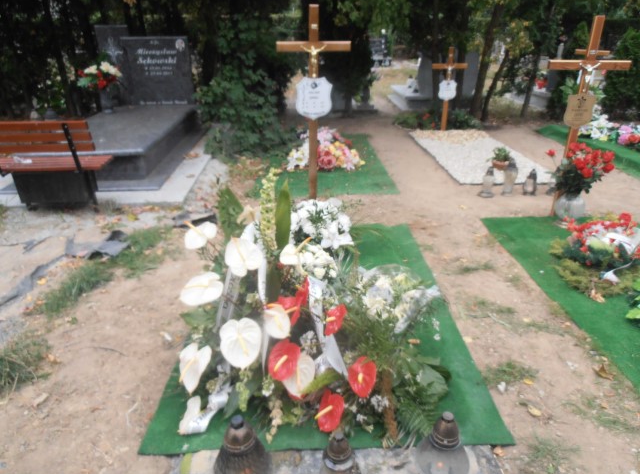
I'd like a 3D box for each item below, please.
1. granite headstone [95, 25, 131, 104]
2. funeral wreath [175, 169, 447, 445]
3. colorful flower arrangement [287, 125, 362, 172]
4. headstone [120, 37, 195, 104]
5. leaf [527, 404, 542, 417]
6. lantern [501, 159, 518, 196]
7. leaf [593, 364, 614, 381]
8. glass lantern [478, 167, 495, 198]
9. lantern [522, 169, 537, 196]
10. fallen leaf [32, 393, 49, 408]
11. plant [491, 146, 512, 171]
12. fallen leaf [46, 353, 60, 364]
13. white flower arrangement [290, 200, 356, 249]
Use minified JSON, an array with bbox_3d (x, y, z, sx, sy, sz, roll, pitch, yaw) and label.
[{"bbox_3d":[-2.636,-2.245,5.845,0.431,0.965,0.100,-2,24,-4],"label":"granite headstone"},{"bbox_3d":[-0.040,0.268,1.980,0.920,0.780,0.820,0,24,0],"label":"funeral wreath"},{"bbox_3d":[0.065,-1.110,5.603,0.870,0.350,0.650,0,24,0],"label":"colorful flower arrangement"},{"bbox_3d":[-2.158,-2.226,5.975,0.870,0.850,0.100,-2,24,-4],"label":"headstone"},{"bbox_3d":[0.911,0.730,1.882,0.040,0.016,0.070,-19,30,-36],"label":"leaf"},{"bbox_3d":[1.653,-0.525,3.847,0.118,0.314,0.118,0,24,0],"label":"lantern"},{"bbox_3d":[1.338,0.626,2.086,0.095,0.035,0.065,19,30,36],"label":"leaf"},{"bbox_3d":[1.682,-0.542,4.427,0.135,0.270,0.135,0,24,0],"label":"glass lantern"},{"bbox_3d":[1.846,-0.483,3.863,0.110,0.224,0.110,0,24,0],"label":"lantern"},{"bbox_3d":[-1.065,0.619,1.689,0.030,0.015,0.068,8,26,18],"label":"fallen leaf"},{"bbox_3d":[1.825,-0.798,4.453,0.185,0.225,0.185,0,24,0],"label":"plant"},{"bbox_3d":[-1.138,0.522,1.895,0.060,0.022,0.048,0,24,0],"label":"fallen leaf"},{"bbox_3d":[0.015,-0.139,3.485,0.460,0.310,0.400,0,24,0],"label":"white flower arrangement"}]

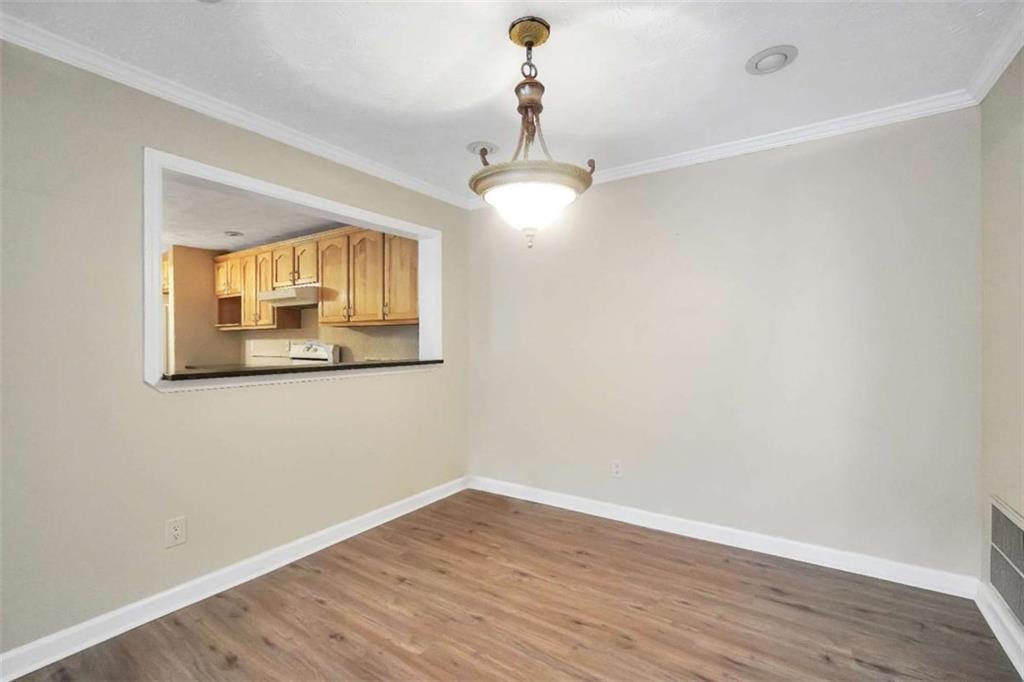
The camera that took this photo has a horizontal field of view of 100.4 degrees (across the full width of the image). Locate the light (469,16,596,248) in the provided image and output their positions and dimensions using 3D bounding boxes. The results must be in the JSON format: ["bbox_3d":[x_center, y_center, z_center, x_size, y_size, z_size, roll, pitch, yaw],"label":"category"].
[{"bbox_3d":[0.071,-0.768,1.630,0.470,0.825,0.470,0,0,0],"label":"light"}]

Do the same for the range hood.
[{"bbox_3d":[-2.200,-0.455,4.460,0.760,0.175,0.500,0,0,33],"label":"range hood"}]

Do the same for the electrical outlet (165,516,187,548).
[{"bbox_3d":[-1.565,0.887,1.988,0.010,0.122,0.077,0,0,35],"label":"electrical outlet"}]

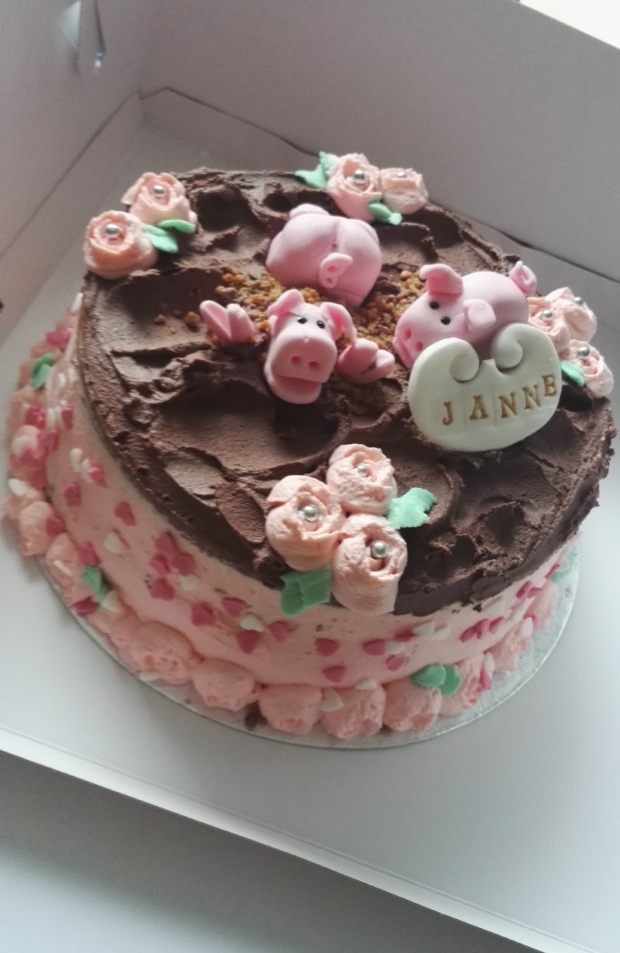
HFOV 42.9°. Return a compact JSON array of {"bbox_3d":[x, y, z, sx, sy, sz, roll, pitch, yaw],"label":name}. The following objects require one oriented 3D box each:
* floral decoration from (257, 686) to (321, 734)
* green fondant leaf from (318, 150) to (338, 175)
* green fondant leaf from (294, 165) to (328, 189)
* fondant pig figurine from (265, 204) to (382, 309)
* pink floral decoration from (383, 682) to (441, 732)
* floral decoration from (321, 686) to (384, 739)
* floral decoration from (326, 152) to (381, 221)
[{"bbox_3d":[-0.008,0.085,0.291,0.023,0.018,0.020,15,56,-8],"label":"floral decoration"},{"bbox_3d":[0.009,-0.144,0.363,0.011,0.008,0.014,-10,63,-23],"label":"green fondant leaf"},{"bbox_3d":[0.001,-0.137,0.361,0.018,0.006,0.014,27,55,0],"label":"green fondant leaf"},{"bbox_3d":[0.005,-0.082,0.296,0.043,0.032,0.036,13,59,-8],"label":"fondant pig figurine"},{"bbox_3d":[0.040,0.088,0.304,0.023,0.018,0.020,-4,61,-20],"label":"pink floral decoration"},{"bbox_3d":[0.016,0.087,0.293,0.024,0.019,0.019,5,60,-13],"label":"floral decoration"},{"bbox_3d":[0.018,-0.120,0.328,0.023,0.022,0.023,10,59,-10],"label":"floral decoration"}]

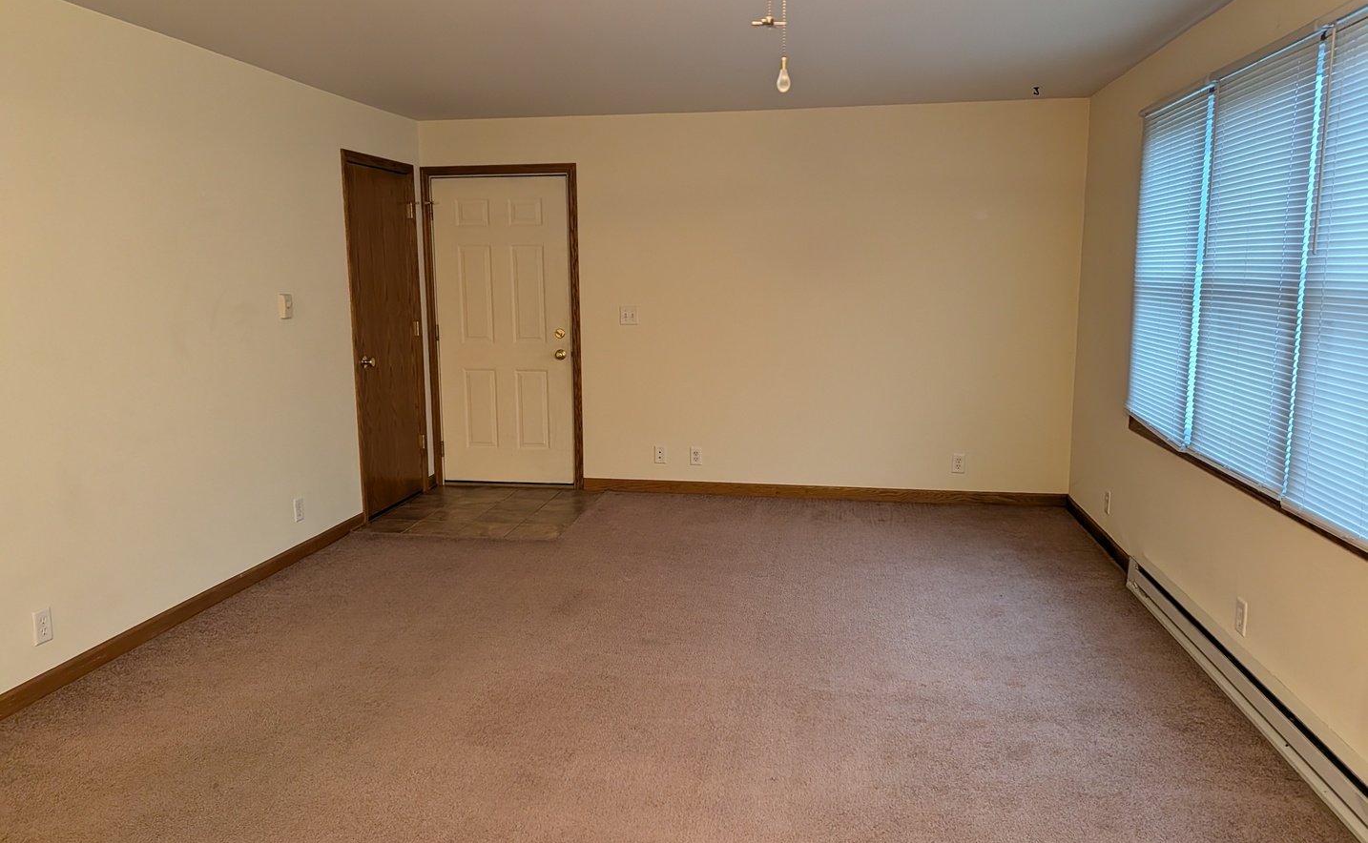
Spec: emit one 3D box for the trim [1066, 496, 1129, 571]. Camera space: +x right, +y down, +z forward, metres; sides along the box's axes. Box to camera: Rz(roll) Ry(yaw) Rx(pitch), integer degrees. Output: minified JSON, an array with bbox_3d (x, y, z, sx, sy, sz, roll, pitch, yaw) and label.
[{"bbox_3d":[2.261,0.587,5.263,0.020,0.093,1.268,1,9,10],"label":"trim"}]

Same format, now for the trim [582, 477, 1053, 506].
[{"bbox_3d":[0.851,0.457,6.134,3.093,0.093,0.020,1,9,10],"label":"trim"}]

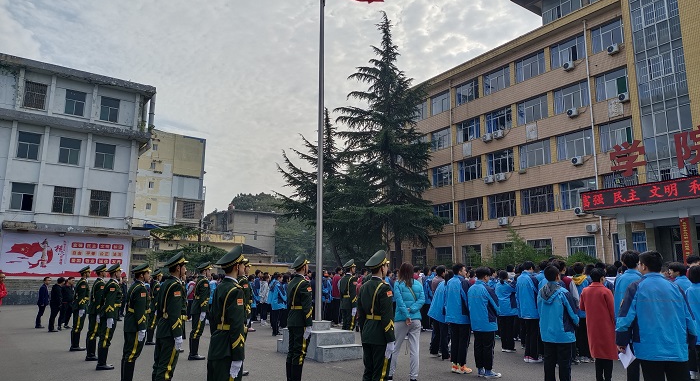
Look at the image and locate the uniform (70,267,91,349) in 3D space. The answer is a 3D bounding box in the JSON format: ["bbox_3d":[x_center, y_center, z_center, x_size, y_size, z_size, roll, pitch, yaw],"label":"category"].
[{"bbox_3d":[-6.026,2.618,11.369,0.360,1.821,0.500,7,-12,-33],"label":"uniform"}]

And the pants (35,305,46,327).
[{"bbox_3d":[-10.739,4.360,17.596,0.340,0.818,0.360,6,-12,-31],"label":"pants"}]

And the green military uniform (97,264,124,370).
[{"bbox_3d":[-4.197,2.196,8.839,0.330,1.785,0.490,7,-12,-34],"label":"green military uniform"}]

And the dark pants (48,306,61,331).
[{"bbox_3d":[-9.455,4.104,16.175,0.340,0.816,0.380,6,-12,-31],"label":"dark pants"}]

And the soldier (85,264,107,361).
[{"bbox_3d":[-4.909,2.350,9.781,0.330,1.799,0.490,7,-12,-34],"label":"soldier"}]

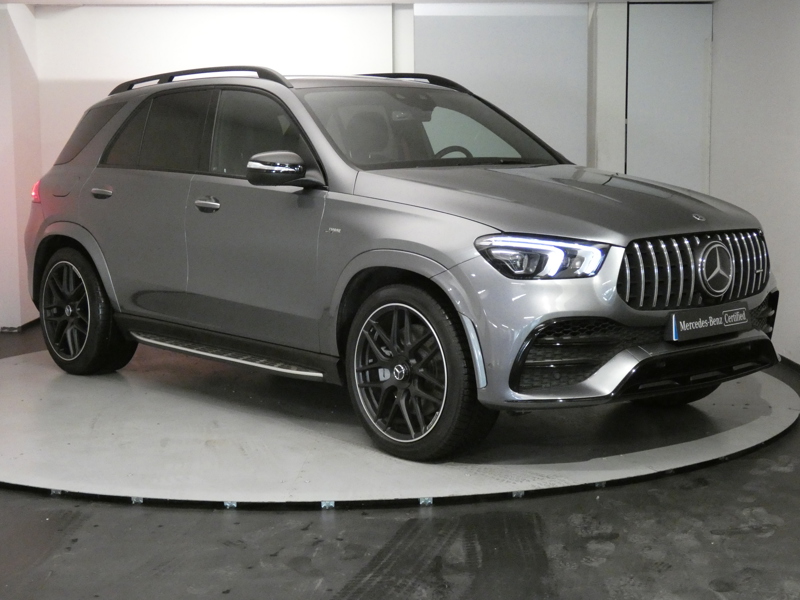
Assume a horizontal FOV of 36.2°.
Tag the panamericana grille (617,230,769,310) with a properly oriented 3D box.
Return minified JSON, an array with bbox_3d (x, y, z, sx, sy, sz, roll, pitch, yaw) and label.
[{"bbox_3d":[1.286,-0.142,5.205,1.100,0.305,0.190,-5,8,-42],"label":"panamericana grille"}]

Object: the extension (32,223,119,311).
[{"bbox_3d":[-1.933,-0.218,7.327,0.115,0.490,1.110,-5,8,-42],"label":"extension"}]

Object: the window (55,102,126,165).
[{"bbox_3d":[-1.919,-1.014,7.510,0.110,0.390,0.850,17,-5,-36],"label":"window"}]

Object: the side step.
[{"bbox_3d":[-0.893,0.279,6.266,0.170,0.075,1.690,-5,8,-42],"label":"side step"}]

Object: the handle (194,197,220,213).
[{"bbox_3d":[-0.982,-0.488,6.252,0.055,0.070,0.225,-5,8,-42],"label":"handle"}]

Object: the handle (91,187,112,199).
[{"bbox_3d":[-1.711,-0.617,7.050,0.055,0.062,0.228,-5,8,-42],"label":"handle"}]

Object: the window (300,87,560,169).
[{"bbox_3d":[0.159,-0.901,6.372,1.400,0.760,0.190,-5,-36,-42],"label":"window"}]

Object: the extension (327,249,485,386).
[{"bbox_3d":[0.024,0.049,5.197,0.115,0.530,0.920,-5,8,-42],"label":"extension"}]

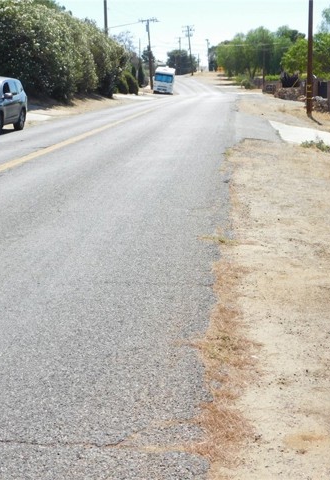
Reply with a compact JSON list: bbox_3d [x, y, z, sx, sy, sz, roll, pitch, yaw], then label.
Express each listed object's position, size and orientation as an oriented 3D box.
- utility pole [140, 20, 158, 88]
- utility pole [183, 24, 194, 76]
[{"bbox_3d":[-2.074,-26.102,117.088,2.500,9.700,0.450,-3,11,0],"label":"utility pole"},{"bbox_3d":[5.051,-37.415,164.088,2.400,9.710,0.400,-5,11,1],"label":"utility pole"}]

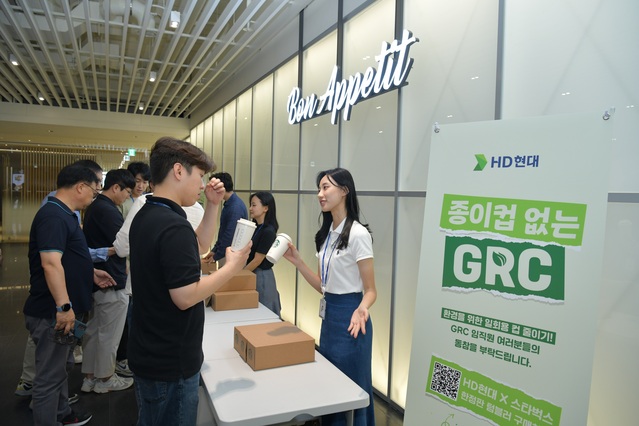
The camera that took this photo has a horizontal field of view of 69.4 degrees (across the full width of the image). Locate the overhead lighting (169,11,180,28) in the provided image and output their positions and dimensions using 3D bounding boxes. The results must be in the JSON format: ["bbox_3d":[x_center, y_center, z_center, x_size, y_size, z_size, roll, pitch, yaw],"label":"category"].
[{"bbox_3d":[-1.766,-2.358,5.625,0.115,0.140,0.115,1,2,-25],"label":"overhead lighting"}]

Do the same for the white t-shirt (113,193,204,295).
[{"bbox_3d":[-1.092,0.208,3.150,0.500,0.670,0.400,3,2,30],"label":"white t-shirt"}]

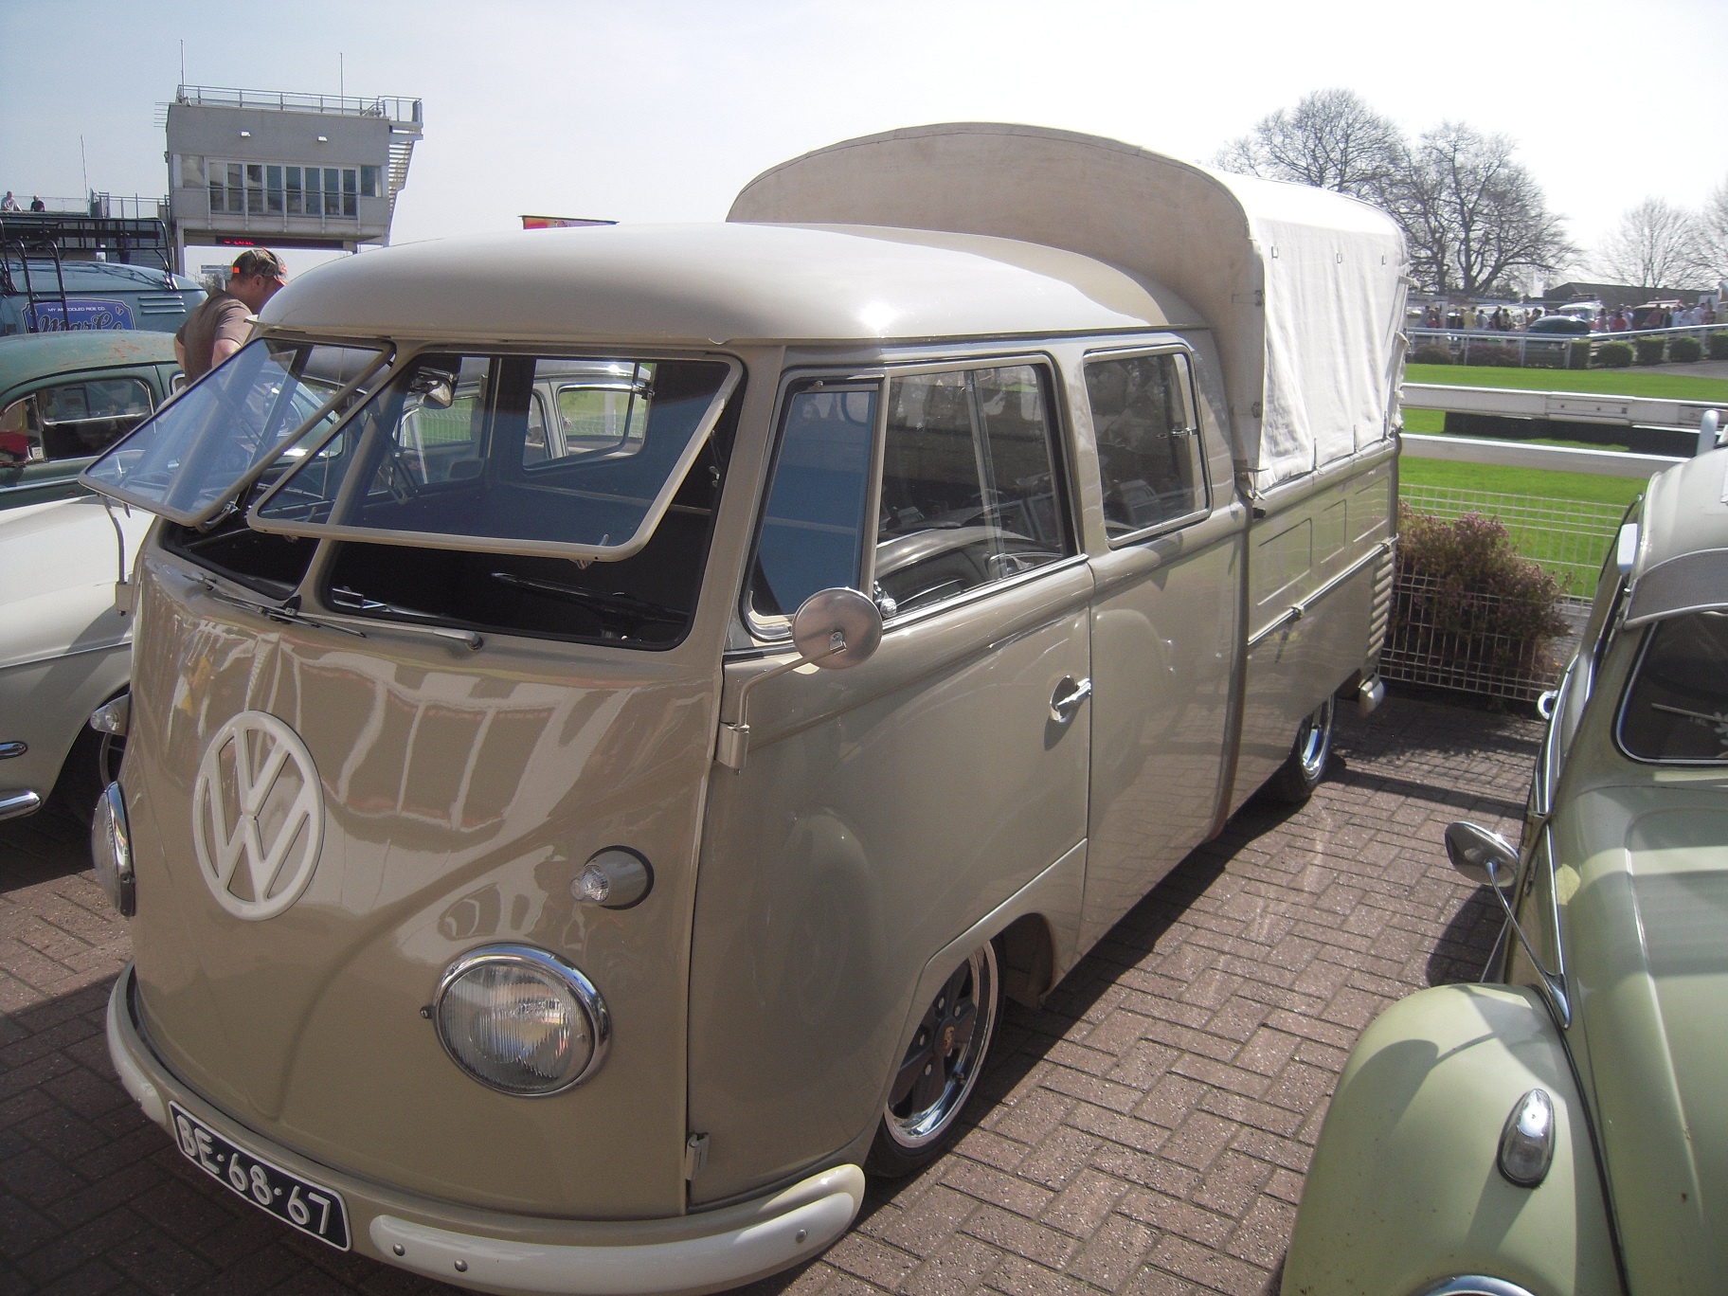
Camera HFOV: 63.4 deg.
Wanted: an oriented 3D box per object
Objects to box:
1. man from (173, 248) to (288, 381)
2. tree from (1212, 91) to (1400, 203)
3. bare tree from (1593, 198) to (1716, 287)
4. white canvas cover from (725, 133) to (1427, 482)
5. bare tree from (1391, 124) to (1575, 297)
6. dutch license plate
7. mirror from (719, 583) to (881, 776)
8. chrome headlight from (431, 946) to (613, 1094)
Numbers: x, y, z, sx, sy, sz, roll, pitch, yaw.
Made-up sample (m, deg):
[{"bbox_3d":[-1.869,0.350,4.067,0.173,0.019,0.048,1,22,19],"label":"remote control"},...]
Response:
[{"bbox_3d":[-2.526,-0.768,5.655,0.500,1.680,0.420,14,19,40],"label":"man"},{"bbox_3d":[34.898,-34.894,107.995,15.645,15.604,14.394,6,16,16],"label":"tree"},{"bbox_3d":[84.104,-42.128,148.563,12.913,11.186,11.880,9,17,27],"label":"bare tree"},{"bbox_3d":[0.709,-1.113,4.425,1.700,0.890,1.720,11,18,30],"label":"white canvas cover"},{"bbox_3d":[47.165,-33.014,106.335,14.378,12.959,13.228,8,16,22],"label":"bare tree"},{"bbox_3d":[-0.962,0.832,2.201,0.425,0.105,0.030,11,18,30],"label":"dutch license plate"},{"bbox_3d":[-0.089,0.046,1.851,0.229,0.280,0.080,4,15,8],"label":"mirror"},{"bbox_3d":[-0.480,0.530,1.953,0.240,0.240,0.110,4,15,6],"label":"chrome headlight"}]

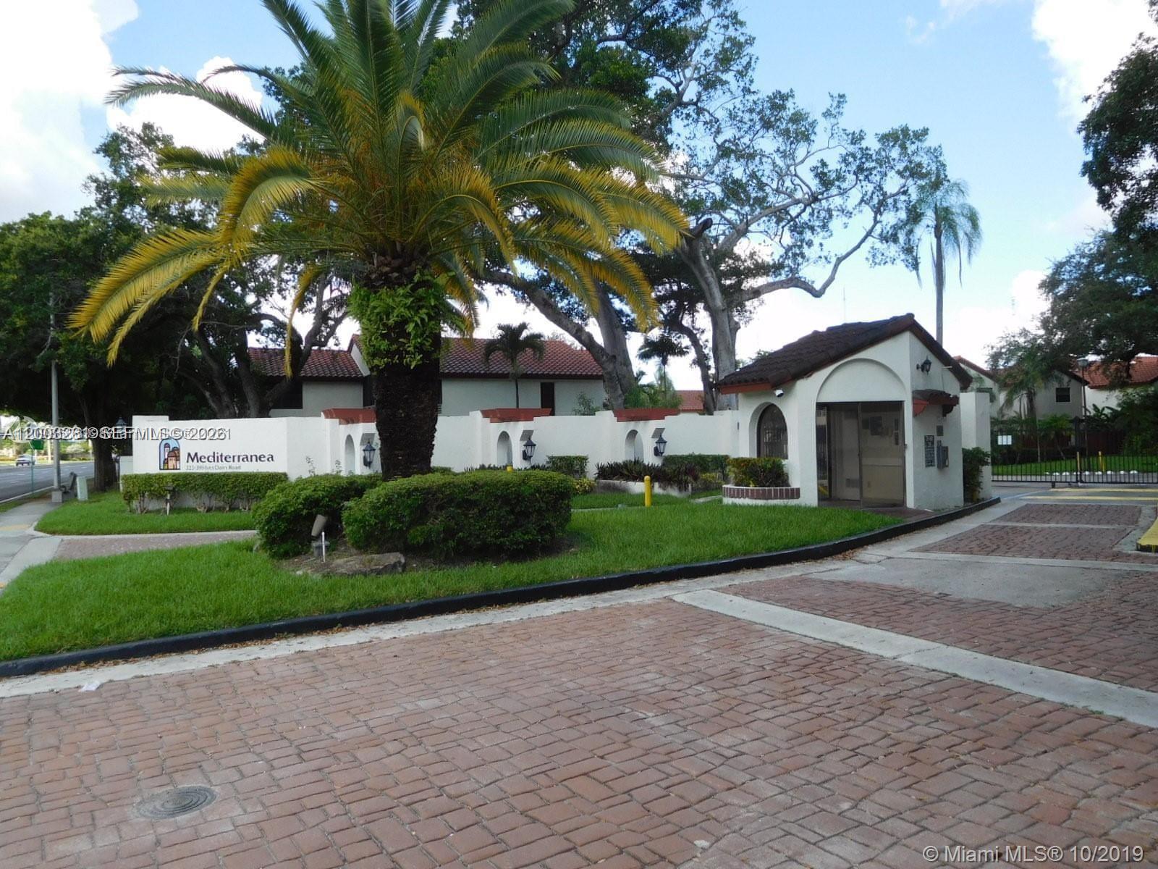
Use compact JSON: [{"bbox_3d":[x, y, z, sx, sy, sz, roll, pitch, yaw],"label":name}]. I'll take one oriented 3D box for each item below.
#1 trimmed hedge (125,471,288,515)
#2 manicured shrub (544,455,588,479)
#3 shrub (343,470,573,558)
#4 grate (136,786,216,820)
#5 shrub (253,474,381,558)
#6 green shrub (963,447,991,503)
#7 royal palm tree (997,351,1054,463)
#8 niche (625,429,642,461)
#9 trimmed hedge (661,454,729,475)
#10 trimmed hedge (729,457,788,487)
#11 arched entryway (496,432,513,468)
[{"bbox_3d":[-8.991,1.404,20.100,4.050,0.950,0.800,-1,-1,8],"label":"trimmed hedge"},{"bbox_3d":[-0.362,1.141,23.900,1.280,1.000,0.800,-1,-1,3],"label":"manicured shrub"},{"bbox_3d":[-1.639,1.049,11.700,3.000,1.050,1.550,-1,-1,4],"label":"shrub"},{"bbox_3d":[-1.761,1.624,3.658,0.350,0.030,0.350,-1,-1,0],"label":"grate"},{"bbox_3d":[-3.776,1.158,12.100,1.850,1.050,1.600,-1,-1,-18],"label":"shrub"},{"bbox_3d":[8.708,0.887,18.400,0.700,1.220,0.700,-1,-1,0],"label":"green shrub"},{"bbox_3d":[23.490,-1.398,44.000,2.800,5.750,2.800,-1,-1,0],"label":"royal palm tree"},{"bbox_3d":[1.531,0.414,21.676,0.300,1.070,0.770,-1,-1,-33],"label":"niche"},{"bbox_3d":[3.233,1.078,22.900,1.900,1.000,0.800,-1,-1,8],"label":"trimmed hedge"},{"bbox_3d":[3.390,0.720,15.830,0.780,0.610,1.250,-1,-1,-33],"label":"trimmed hedge"},{"bbox_3d":[-1.701,0.444,20.376,0.300,1.070,0.750,-1,-1,-33],"label":"arched entryway"}]

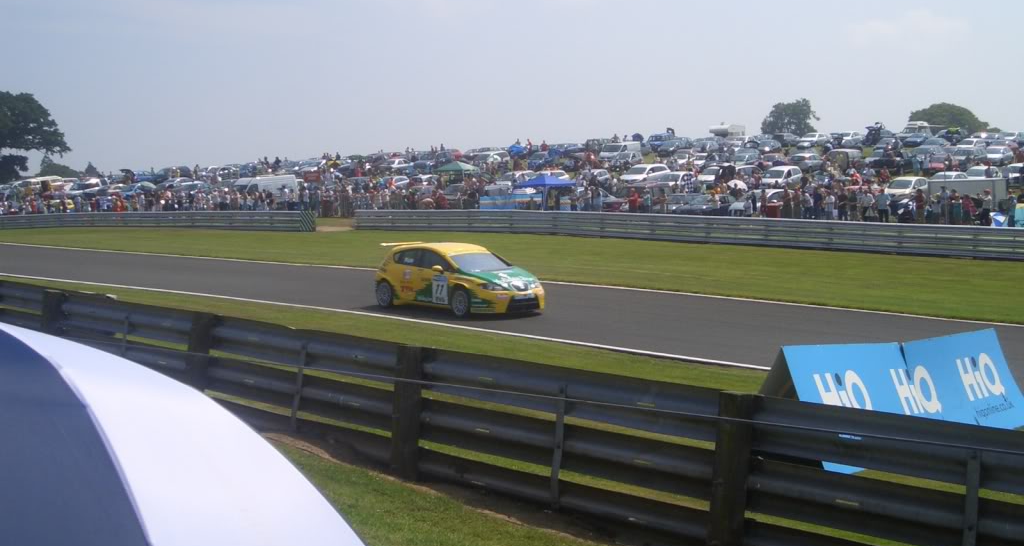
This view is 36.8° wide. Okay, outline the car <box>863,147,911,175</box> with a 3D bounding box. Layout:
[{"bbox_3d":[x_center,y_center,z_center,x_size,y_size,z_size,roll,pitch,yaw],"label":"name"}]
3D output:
[{"bbox_3d":[28.448,-8.359,116.000,1.780,1.620,4.400,3,5,36],"label":"car"}]

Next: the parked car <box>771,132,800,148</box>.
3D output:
[{"bbox_3d":[30.651,-14.822,172.000,1.760,1.520,4.350,2,5,32],"label":"parked car"}]

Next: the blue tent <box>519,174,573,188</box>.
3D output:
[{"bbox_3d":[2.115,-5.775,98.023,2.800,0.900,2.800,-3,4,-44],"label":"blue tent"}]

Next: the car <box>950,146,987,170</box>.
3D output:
[{"bbox_3d":[34.203,-8.611,115.000,1.760,1.550,4.500,4,8,29],"label":"car"}]

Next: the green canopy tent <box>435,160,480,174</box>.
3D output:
[{"bbox_3d":[-4.694,-8.324,132.000,3.000,2.600,3.000,2,4,30],"label":"green canopy tent"}]

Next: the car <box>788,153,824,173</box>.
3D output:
[{"bbox_3d":[25.117,-9.382,131.000,1.700,1.450,4.150,4,8,32],"label":"car"}]

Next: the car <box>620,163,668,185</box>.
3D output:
[{"bbox_3d":[8.730,-6.258,100.500,1.800,1.530,4.400,3,8,26],"label":"car"}]

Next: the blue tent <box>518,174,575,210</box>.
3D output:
[{"bbox_3d":[2.115,-4.976,98.063,2.800,2.500,2.800,-3,4,-44],"label":"blue tent"}]

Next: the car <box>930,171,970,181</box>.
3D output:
[{"bbox_3d":[28.462,-5.743,100.000,1.740,1.430,4.400,4,8,32],"label":"car"}]

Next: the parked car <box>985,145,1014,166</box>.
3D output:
[{"bbox_3d":[38.503,-9.253,122.000,1.750,1.460,4.350,2,4,31],"label":"parked car"}]

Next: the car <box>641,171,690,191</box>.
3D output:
[{"bbox_3d":[9.639,-5.225,91.000,1.750,1.470,4.250,2,4,28],"label":"car"}]

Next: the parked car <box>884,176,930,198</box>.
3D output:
[{"bbox_3d":[22.892,-4.822,89.000,1.770,1.500,4.250,2,4,28],"label":"parked car"}]

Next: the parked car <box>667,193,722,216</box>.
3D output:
[{"bbox_3d":[9.024,-3.085,73.000,1.750,1.420,4.300,2,4,31],"label":"parked car"}]

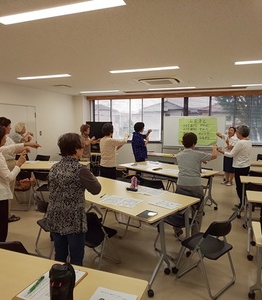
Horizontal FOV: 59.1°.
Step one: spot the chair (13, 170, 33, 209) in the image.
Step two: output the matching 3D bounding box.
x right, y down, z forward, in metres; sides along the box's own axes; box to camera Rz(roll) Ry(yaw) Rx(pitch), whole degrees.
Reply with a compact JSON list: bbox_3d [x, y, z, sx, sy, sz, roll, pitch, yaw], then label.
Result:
[{"bbox_3d":[-1.990,0.722,4.320,0.450,0.760,0.500,0,7,2],"label":"chair"}]

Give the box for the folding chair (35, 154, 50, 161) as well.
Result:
[{"bbox_3d":[-2.250,0.564,5.650,0.450,0.760,0.490,2,7,16],"label":"folding chair"}]

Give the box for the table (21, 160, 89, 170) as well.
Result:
[{"bbox_3d":[-1.890,0.667,5.000,1.800,0.710,0.840,1,7,3],"label":"table"}]

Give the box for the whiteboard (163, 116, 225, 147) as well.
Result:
[{"bbox_3d":[1.920,-0.562,7.020,1.800,0.910,0.060,3,7,20],"label":"whiteboard"}]

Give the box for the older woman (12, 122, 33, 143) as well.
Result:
[{"bbox_3d":[-2.660,0.185,5.650,0.520,1.600,0.480,-1,7,-13],"label":"older woman"}]

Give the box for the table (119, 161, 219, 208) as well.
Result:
[{"bbox_3d":[0.720,0.729,4.836,0.900,0.710,1.800,-6,9,-43],"label":"table"}]

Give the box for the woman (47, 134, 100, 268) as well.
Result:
[{"bbox_3d":[-0.527,0.615,2.030,0.460,1.520,0.400,6,9,40],"label":"woman"}]

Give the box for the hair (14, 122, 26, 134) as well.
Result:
[{"bbox_3d":[-2.541,-0.495,5.300,0.220,0.230,0.190,-2,7,-17],"label":"hair"}]

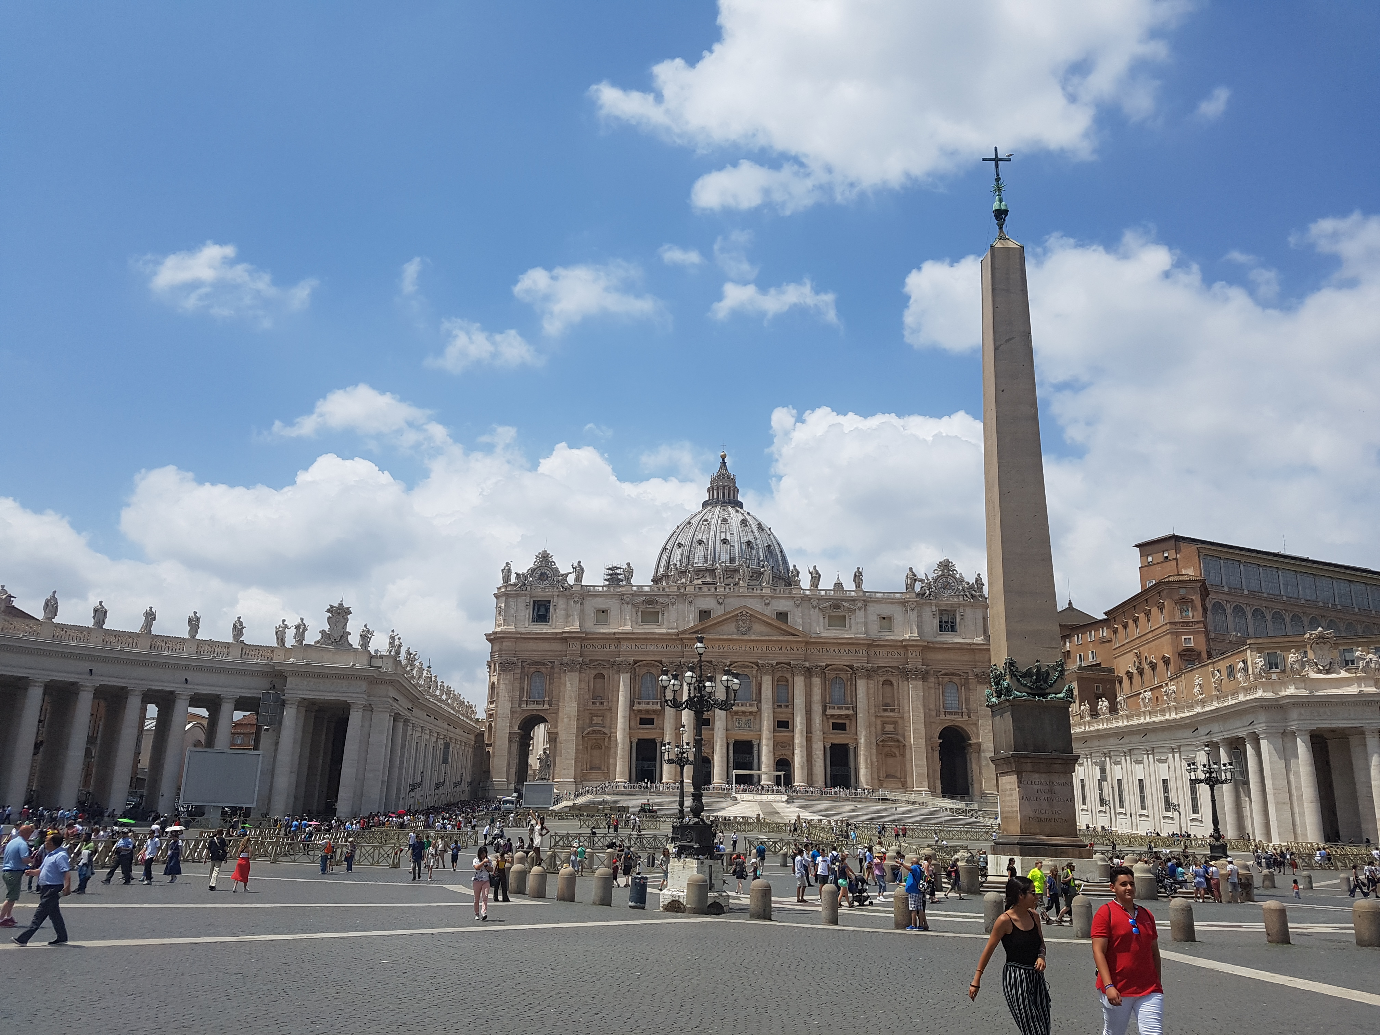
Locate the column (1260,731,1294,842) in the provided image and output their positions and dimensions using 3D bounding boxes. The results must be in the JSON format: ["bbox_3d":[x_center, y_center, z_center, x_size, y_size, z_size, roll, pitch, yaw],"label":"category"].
[{"bbox_3d":[71.280,32.855,125.705,1.900,12.782,1.900,-1,-17,10],"label":"column"}]

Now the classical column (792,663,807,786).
[{"bbox_3d":[25.523,47.099,237.941,3.200,27.914,3.200,2,-16,-1],"label":"classical column"}]

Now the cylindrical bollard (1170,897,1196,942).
[{"bbox_3d":[12.040,9.835,25.356,0.560,0.977,0.560,-6,-18,23],"label":"cylindrical bollard"}]

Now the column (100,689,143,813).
[{"bbox_3d":[-53.798,22.489,99.068,1.750,12.167,1.750,9,-17,-27],"label":"column"}]

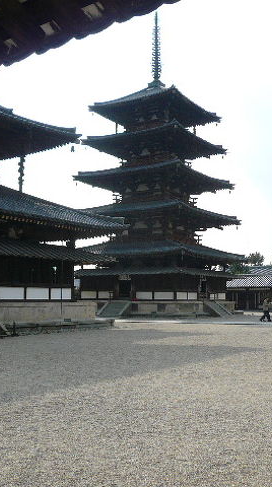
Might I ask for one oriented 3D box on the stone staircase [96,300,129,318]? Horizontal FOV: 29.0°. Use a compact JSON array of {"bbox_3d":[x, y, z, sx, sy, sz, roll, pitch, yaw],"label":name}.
[{"bbox_3d":[-1.973,6.057,48.385,2.650,1.350,1.750,-4,-7,34],"label":"stone staircase"}]

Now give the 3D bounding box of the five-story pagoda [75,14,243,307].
[{"bbox_3d":[2.246,-8.996,56.111,14.300,33.000,14.300,-4,-7,34],"label":"five-story pagoda"}]

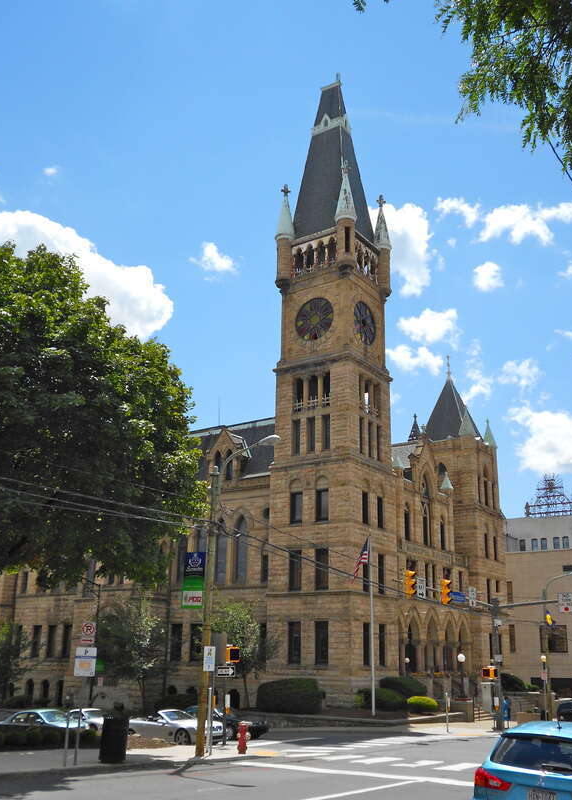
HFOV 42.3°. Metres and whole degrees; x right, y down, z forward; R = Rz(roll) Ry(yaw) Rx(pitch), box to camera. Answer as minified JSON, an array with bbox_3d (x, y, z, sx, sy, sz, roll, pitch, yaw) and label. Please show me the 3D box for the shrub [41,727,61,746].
[{"bbox_3d":[-6.873,9.866,21.684,0.555,0.537,0.555,-11,-22,33],"label":"shrub"}]

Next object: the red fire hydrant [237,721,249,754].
[{"bbox_3d":[-1.097,8.737,19.109,0.330,0.770,0.360,1,-18,0],"label":"red fire hydrant"}]

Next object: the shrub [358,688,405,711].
[{"bbox_3d":[5.082,15.739,38.953,2.450,1.012,2.100,-1,-19,7],"label":"shrub"}]

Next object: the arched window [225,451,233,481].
[{"bbox_3d":[-3.928,4.589,51.587,0.720,2.137,0.300,-11,-22,33],"label":"arched window"}]

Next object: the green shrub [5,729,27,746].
[{"bbox_3d":[-7.575,9.462,20.718,0.680,0.499,0.650,7,-19,-17],"label":"green shrub"}]

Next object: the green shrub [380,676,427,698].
[{"bbox_3d":[6.701,16.714,42.539,2.700,1.516,2.300,-2,-19,8],"label":"green shrub"}]

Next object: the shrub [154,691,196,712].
[{"bbox_3d":[-6.730,18.276,45.219,2.500,1.100,1.400,-11,-22,33],"label":"shrub"}]

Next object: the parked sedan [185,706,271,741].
[{"bbox_3d":[-3.098,14.318,33.042,4.650,1.430,1.800,-16,-25,33],"label":"parked sedan"}]

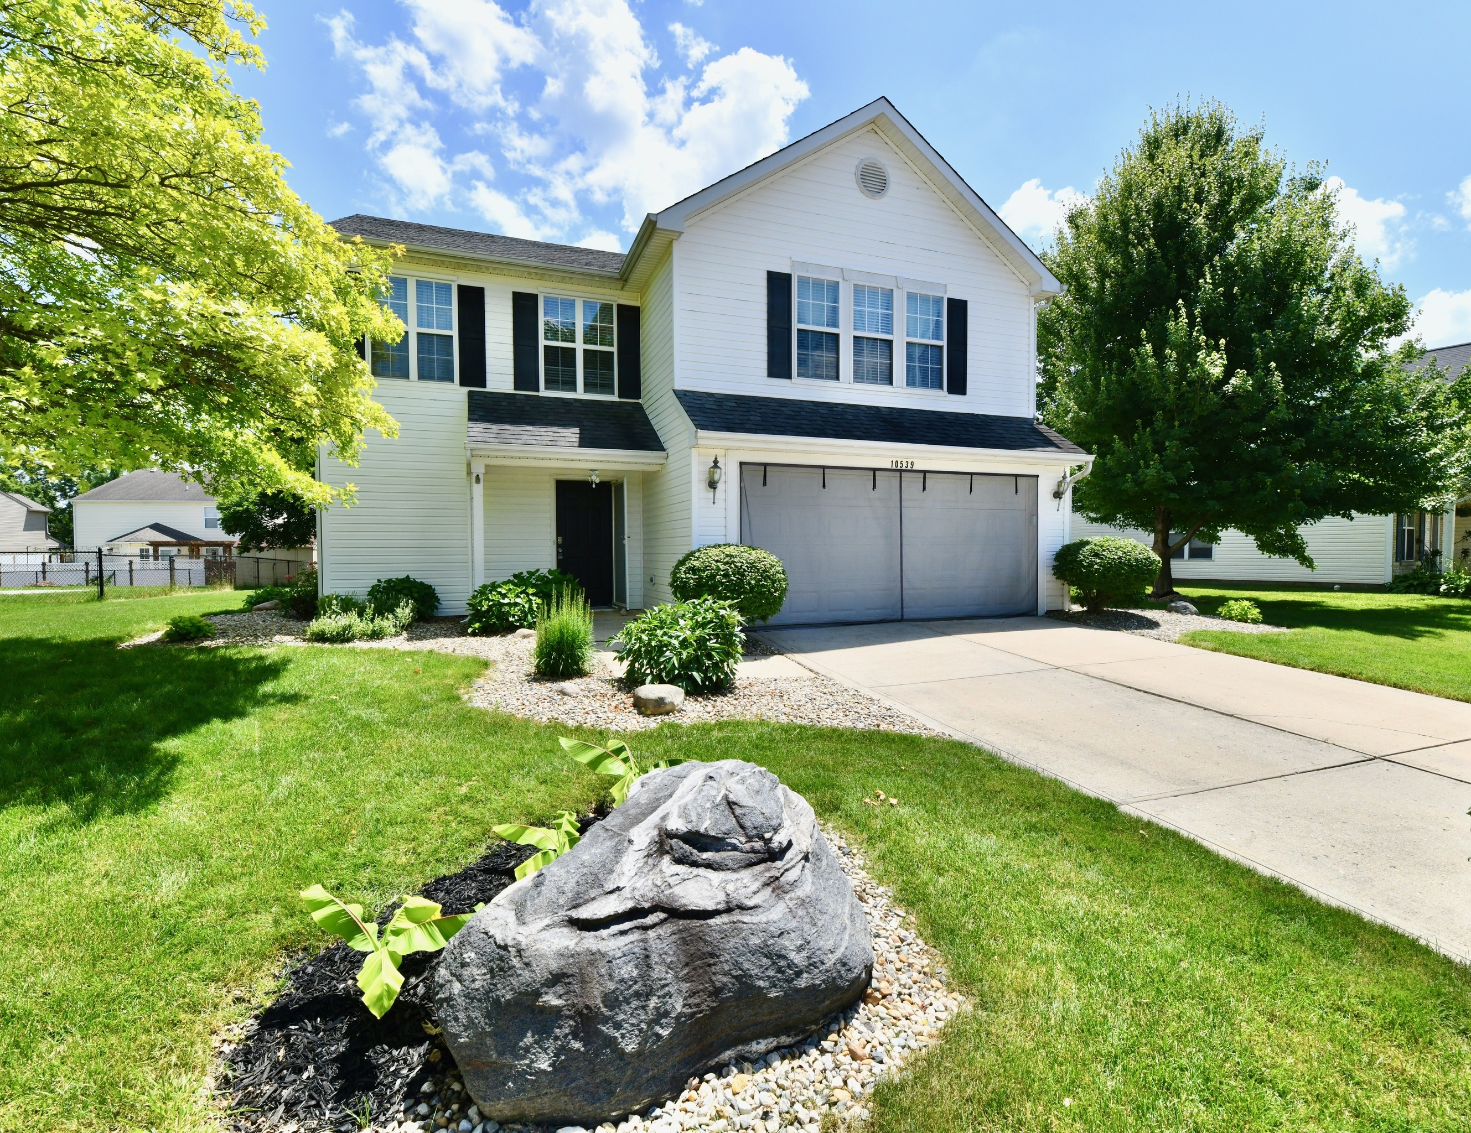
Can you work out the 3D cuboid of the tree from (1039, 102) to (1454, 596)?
[{"bbox_3d":[10.707,-4.818,14.700,7.800,10.900,7.800,1,2,36],"label":"tree"}]

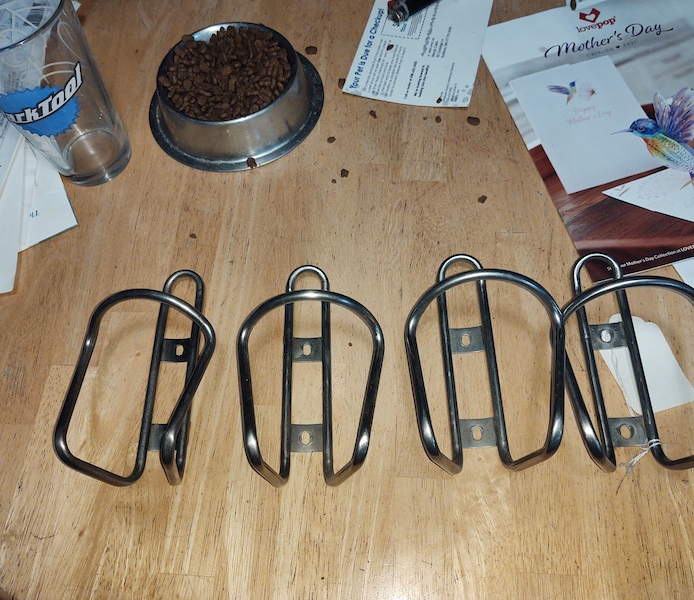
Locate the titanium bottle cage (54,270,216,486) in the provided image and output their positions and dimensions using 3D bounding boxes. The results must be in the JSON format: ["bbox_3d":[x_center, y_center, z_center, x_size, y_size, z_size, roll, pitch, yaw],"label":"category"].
[{"bbox_3d":[-0.122,0.034,0.393,0.090,0.084,0.152,-1,62,8],"label":"titanium bottle cage"}]

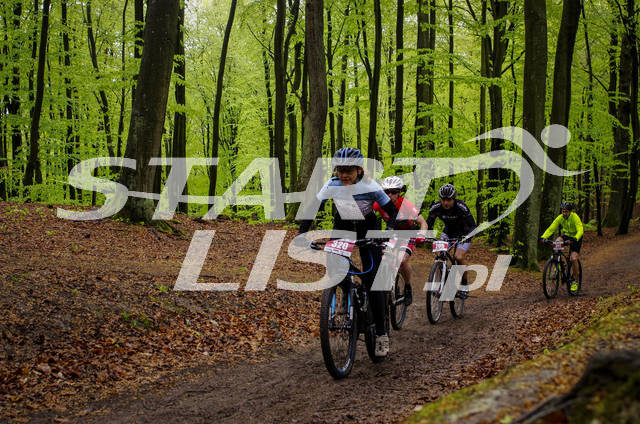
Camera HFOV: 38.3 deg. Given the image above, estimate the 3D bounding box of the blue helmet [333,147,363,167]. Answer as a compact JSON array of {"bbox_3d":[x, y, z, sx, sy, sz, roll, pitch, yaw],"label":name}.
[{"bbox_3d":[0.211,-0.409,6.870,0.220,0.160,0.280,1,8,18],"label":"blue helmet"}]

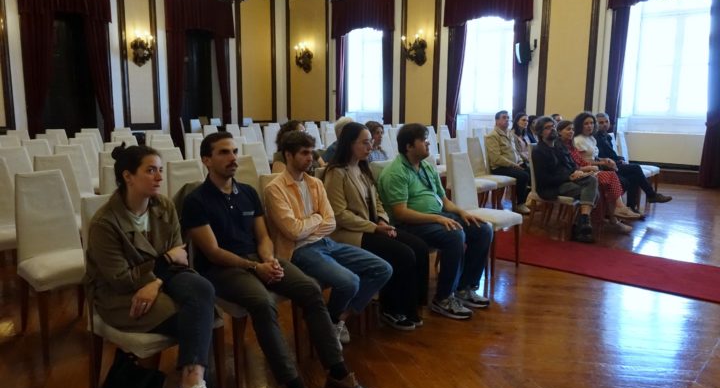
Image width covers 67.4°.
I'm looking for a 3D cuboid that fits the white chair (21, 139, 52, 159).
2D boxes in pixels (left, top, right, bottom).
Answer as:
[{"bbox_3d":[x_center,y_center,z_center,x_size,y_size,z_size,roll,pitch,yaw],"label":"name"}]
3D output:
[{"bbox_3d":[-3.477,-0.080,6.010,0.528,1.015,0.467,9,12,40],"label":"white chair"}]

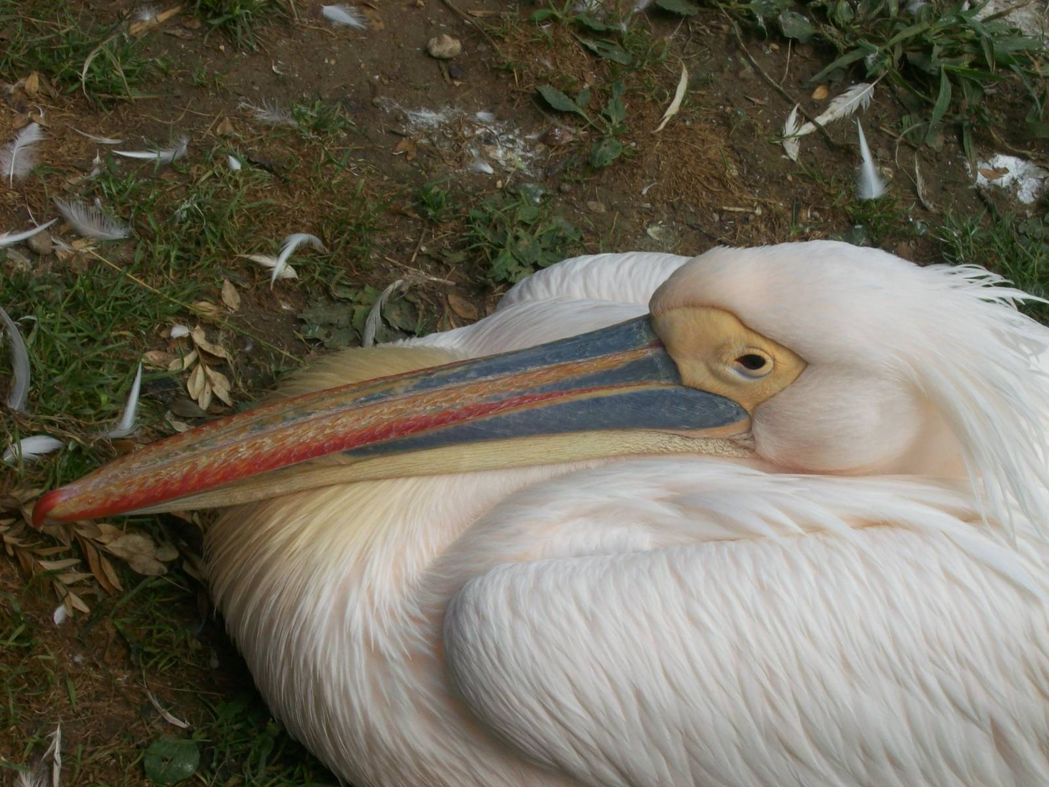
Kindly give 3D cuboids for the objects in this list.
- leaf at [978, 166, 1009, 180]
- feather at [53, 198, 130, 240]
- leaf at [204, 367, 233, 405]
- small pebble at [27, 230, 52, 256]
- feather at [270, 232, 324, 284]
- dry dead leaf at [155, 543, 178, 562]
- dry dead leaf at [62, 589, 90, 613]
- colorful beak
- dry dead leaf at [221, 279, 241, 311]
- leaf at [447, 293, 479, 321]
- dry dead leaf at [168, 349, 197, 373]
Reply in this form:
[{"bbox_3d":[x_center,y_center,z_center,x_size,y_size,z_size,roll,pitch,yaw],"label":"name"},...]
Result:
[{"bbox_3d":[0.325,-0.153,1.827,0.021,0.006,0.011,8,52,6],"label":"leaf"},{"bbox_3d":[-0.304,-0.119,1.832,0.067,0.015,0.024,27,58,18],"label":"feather"},{"bbox_3d":[-0.201,-0.006,1.746,0.012,0.010,0.039,-25,58,-17],"label":"leaf"},{"bbox_3d":[-0.336,-0.104,1.826,0.018,0.013,0.019,0,54,0],"label":"small pebble"},{"bbox_3d":[-0.162,-0.095,1.811,0.050,0.018,0.024,-39,63,-24],"label":"feather"},{"bbox_3d":[-0.221,0.098,1.621,0.016,0.007,0.013,0,52,0],"label":"dry dead leaf"},{"bbox_3d":[-0.271,0.126,1.602,0.007,0.007,0.022,-35,60,-24],"label":"dry dead leaf"},{"bbox_3d":[-0.083,0.029,1.465,0.401,0.062,0.056,-10,51,12],"label":"colorful beak"},{"bbox_3d":[-0.195,-0.065,1.754,0.011,0.007,0.029,-15,54,-12],"label":"dry dead leaf"},{"bbox_3d":[-0.042,-0.059,1.795,0.012,0.008,0.030,-35,61,-23],"label":"leaf"},{"bbox_3d":[-0.227,-0.021,1.758,0.025,0.009,0.011,-34,61,-22],"label":"dry dead leaf"}]

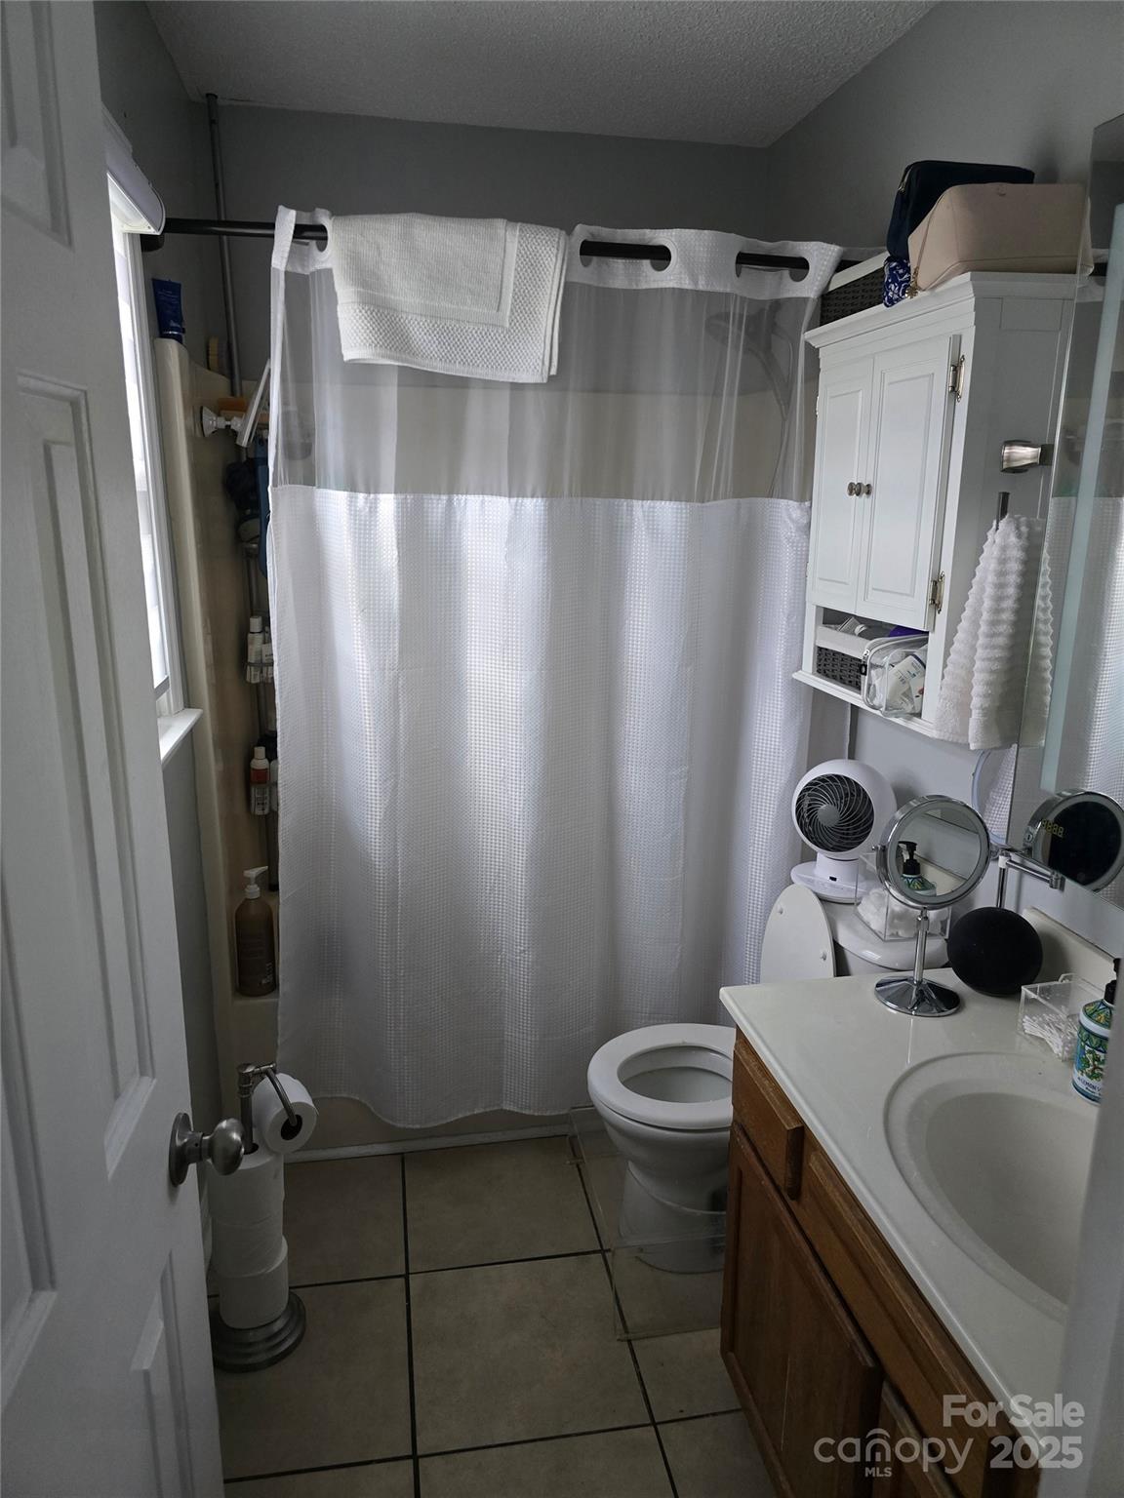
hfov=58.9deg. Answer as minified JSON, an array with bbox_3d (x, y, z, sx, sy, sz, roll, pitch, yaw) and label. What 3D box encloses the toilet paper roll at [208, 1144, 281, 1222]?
[{"bbox_3d":[-0.566,0.762,1.783,0.124,0.107,0.124,-2,14,-10],"label":"toilet paper roll"}]

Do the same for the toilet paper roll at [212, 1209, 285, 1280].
[{"bbox_3d":[-0.569,0.870,1.799,0.120,0.107,0.120,-2,14,-10],"label":"toilet paper roll"}]

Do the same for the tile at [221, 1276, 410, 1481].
[{"bbox_3d":[-0.474,1.117,1.778,0.400,0.010,0.400,-2,14,-10],"label":"tile"}]

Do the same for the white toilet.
[{"bbox_3d":[0.380,0.657,2.010,0.670,0.790,0.420,-2,14,-10],"label":"white toilet"}]

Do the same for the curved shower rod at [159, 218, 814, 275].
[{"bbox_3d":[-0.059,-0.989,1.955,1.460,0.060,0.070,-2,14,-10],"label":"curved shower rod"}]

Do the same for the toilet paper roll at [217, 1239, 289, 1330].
[{"bbox_3d":[-0.564,0.974,1.825,0.116,0.107,0.116,-2,14,-10],"label":"toilet paper roll"}]

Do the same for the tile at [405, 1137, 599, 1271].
[{"bbox_3d":[-0.146,1.010,2.223,0.400,0.010,0.387,-2,14,-10],"label":"tile"}]

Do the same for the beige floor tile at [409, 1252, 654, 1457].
[{"bbox_3d":[-0.079,1.095,1.830,0.398,0.010,0.398,-2,14,-10],"label":"beige floor tile"}]

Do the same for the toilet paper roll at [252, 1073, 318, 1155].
[{"bbox_3d":[-0.491,0.644,1.762,0.096,0.096,0.106,-7,15,-28],"label":"toilet paper roll"}]

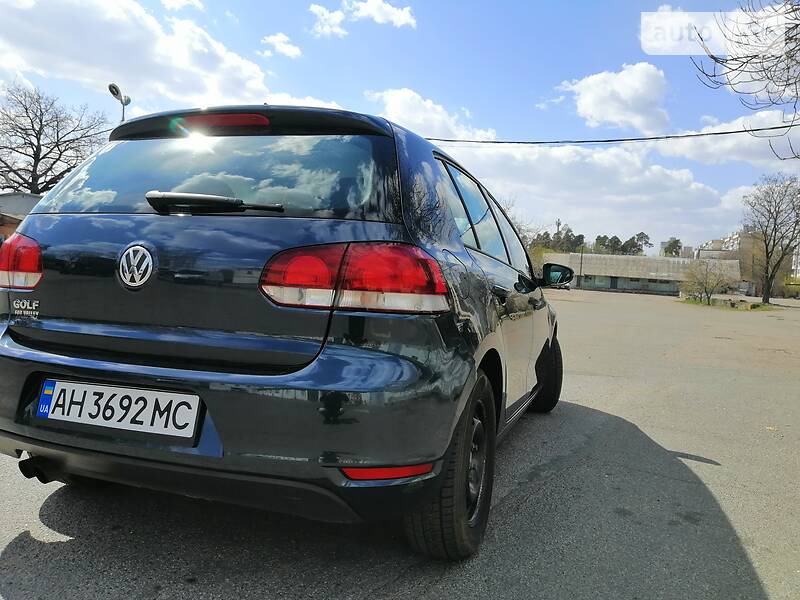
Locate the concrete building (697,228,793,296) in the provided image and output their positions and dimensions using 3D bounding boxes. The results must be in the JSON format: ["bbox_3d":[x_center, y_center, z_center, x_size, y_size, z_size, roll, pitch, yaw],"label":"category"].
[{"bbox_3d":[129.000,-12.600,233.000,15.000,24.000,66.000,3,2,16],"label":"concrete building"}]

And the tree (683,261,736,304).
[{"bbox_3d":[25.238,-1.427,49.000,4.200,3.600,4.000,4,2,30],"label":"tree"}]

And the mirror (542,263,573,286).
[{"bbox_3d":[0.961,-0.154,3.642,0.185,0.150,0.110,3,2,19],"label":"mirror"}]

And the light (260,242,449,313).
[{"bbox_3d":[-0.103,-0.061,1.562,0.460,0.185,0.210,3,2,9],"label":"light"}]

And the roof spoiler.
[{"bbox_3d":[-0.582,-0.562,1.966,1.180,0.120,0.230,3,2,19],"label":"roof spoiler"}]

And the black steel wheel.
[{"bbox_3d":[0.171,0.544,2.063,0.205,0.635,0.635,3,2,19],"label":"black steel wheel"}]

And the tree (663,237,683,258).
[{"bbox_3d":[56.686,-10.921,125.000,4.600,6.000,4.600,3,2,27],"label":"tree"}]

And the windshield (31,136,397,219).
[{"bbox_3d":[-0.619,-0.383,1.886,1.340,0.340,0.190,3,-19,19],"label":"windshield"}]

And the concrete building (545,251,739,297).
[{"bbox_3d":[37.014,-3.627,91.419,29.000,5.800,11.000,4,2,39],"label":"concrete building"}]

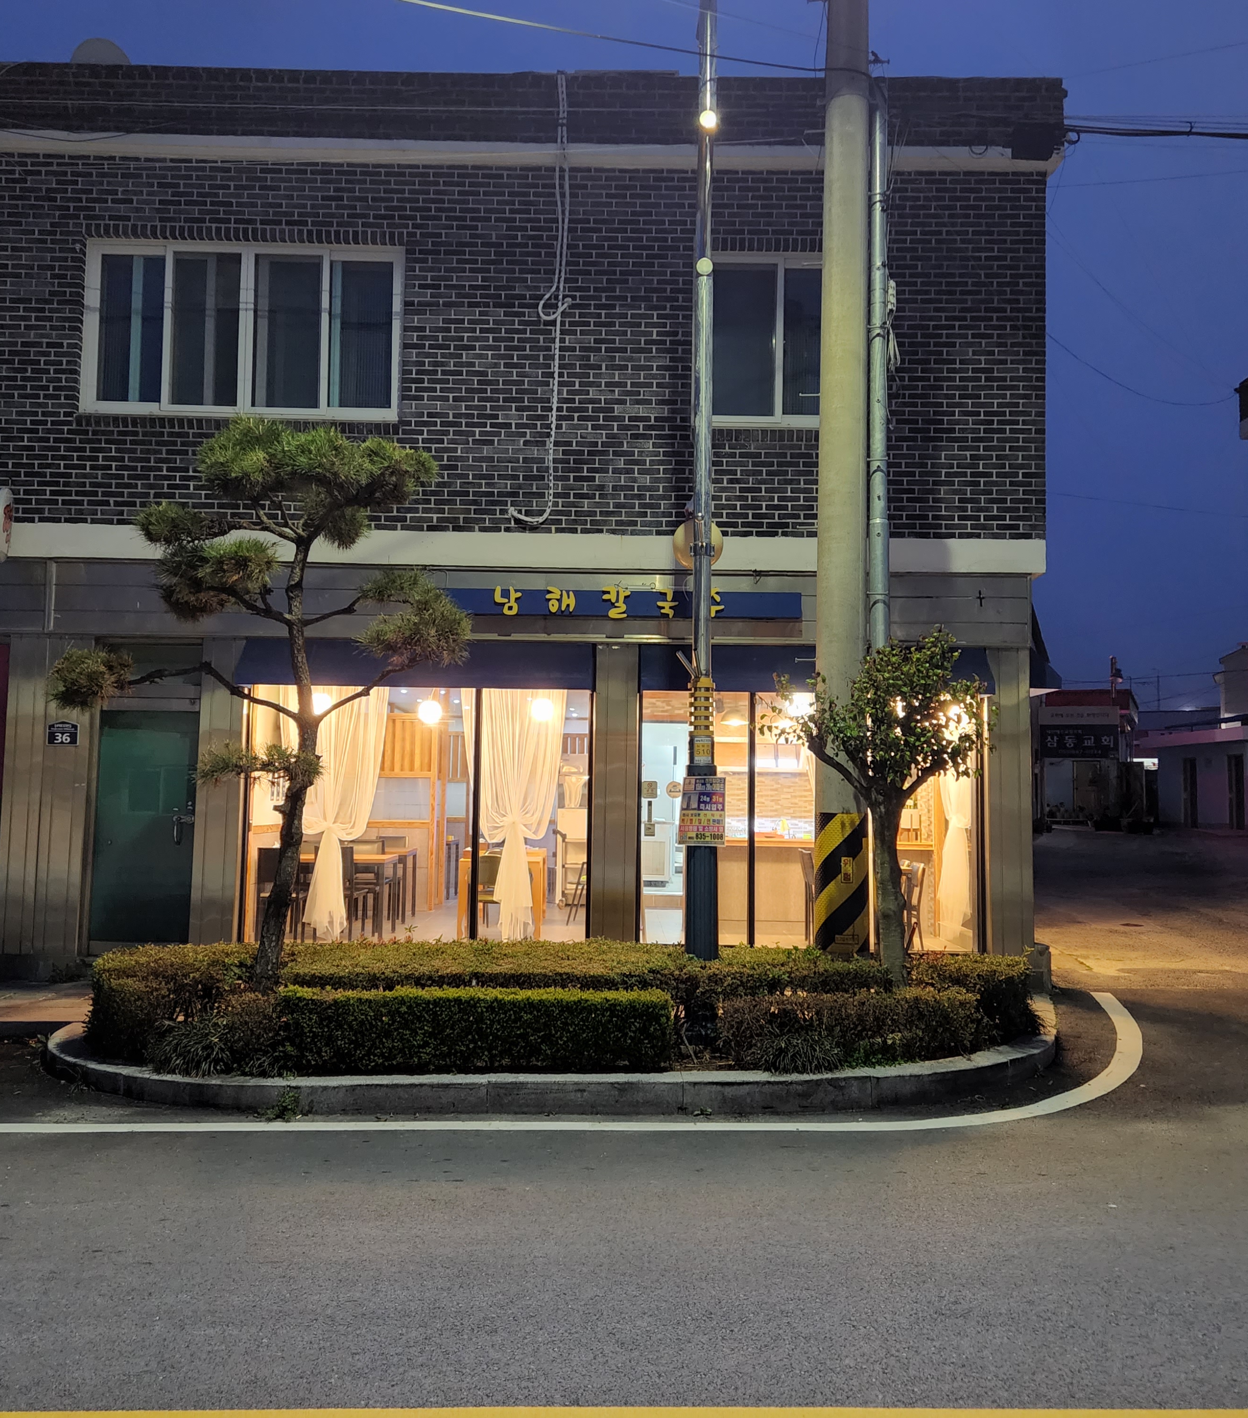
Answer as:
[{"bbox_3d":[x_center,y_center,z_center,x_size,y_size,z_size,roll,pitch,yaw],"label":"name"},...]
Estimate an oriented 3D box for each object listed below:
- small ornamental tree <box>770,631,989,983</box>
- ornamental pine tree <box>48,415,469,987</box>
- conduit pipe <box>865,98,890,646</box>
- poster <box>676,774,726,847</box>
[{"bbox_3d":[1.502,0.781,7.366,1.275,2.483,1.200,1,-4,0],"label":"small ornamental tree"},{"bbox_3d":[-2.160,0.106,7.407,2.480,3.712,1.900,1,-4,0],"label":"ornamental pine tree"},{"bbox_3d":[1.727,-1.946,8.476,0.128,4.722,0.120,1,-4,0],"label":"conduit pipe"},{"bbox_3d":[0.479,0.623,7.656,0.293,0.426,0.030,1,-4,0],"label":"poster"}]

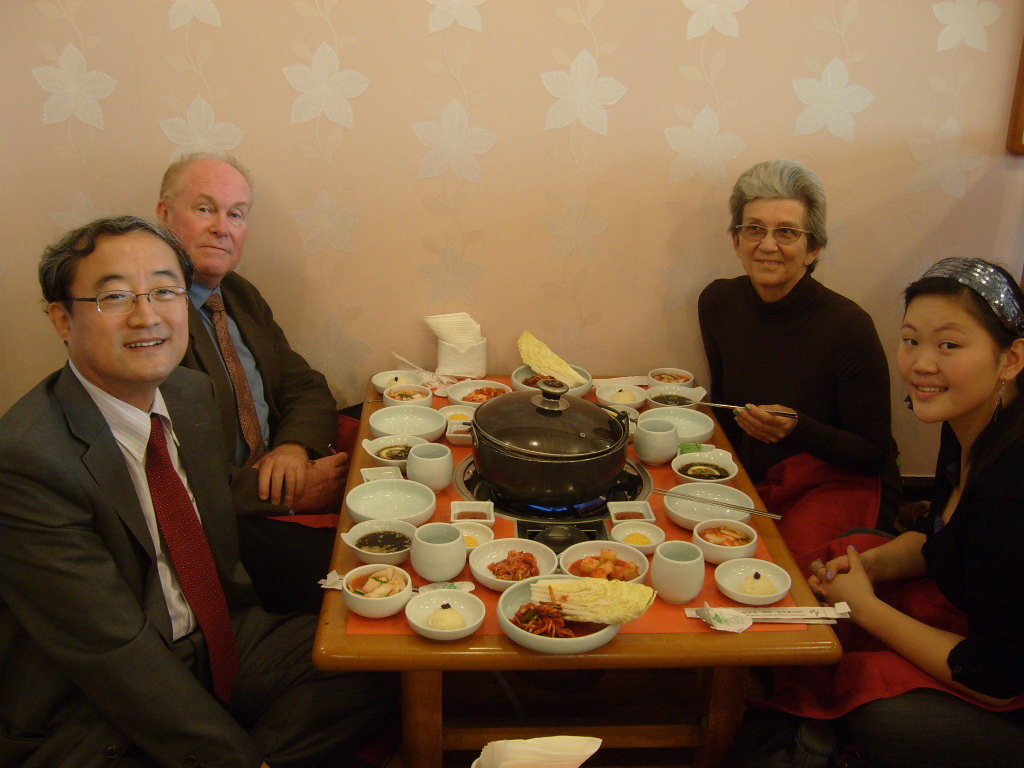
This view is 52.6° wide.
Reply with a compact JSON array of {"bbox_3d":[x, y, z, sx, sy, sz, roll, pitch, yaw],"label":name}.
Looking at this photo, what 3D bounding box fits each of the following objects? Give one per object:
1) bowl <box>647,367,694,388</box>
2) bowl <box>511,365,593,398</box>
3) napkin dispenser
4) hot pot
[{"bbox_3d":[0.349,0.001,2.282,0.100,0.047,0.100,1,23,-1],"label":"bowl"},{"bbox_3d":[0.086,0.008,2.245,0.175,0.052,0.175,1,23,-1],"label":"bowl"},{"bbox_3d":[-0.111,-0.057,2.334,0.108,0.090,0.050,2,23,2],"label":"napkin dispenser"},{"bbox_3d":[0.067,0.081,1.850,0.285,0.190,0.280,0,23,-3],"label":"hot pot"}]

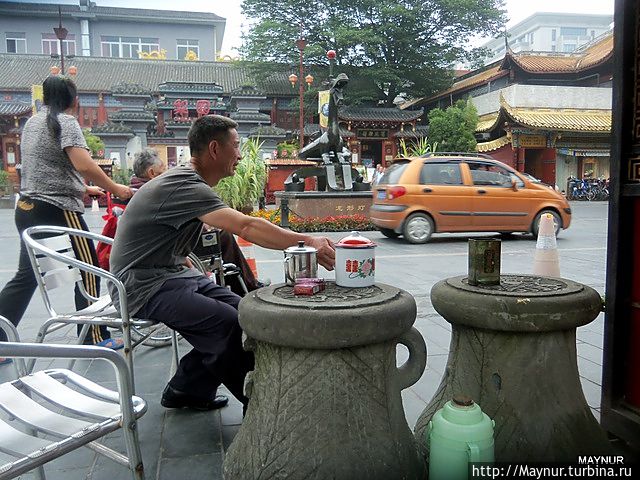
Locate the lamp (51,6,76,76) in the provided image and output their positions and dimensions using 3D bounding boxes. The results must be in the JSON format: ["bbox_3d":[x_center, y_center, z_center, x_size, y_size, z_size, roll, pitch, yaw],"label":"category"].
[{"bbox_3d":[-9.075,-4.480,18.465,1.000,7.500,0.500,-1,5,0],"label":"lamp"}]

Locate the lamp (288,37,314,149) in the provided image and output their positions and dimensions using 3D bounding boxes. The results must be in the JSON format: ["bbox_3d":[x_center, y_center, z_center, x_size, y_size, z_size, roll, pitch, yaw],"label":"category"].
[{"bbox_3d":[-0.695,-4.575,20.164,1.000,7.200,0.500,-1,5,0],"label":"lamp"}]

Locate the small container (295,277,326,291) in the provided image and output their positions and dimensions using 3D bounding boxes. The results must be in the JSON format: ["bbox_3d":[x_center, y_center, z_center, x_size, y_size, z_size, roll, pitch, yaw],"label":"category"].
[{"bbox_3d":[-0.026,0.123,1.416,0.085,0.023,0.056,-1,5,-6],"label":"small container"}]

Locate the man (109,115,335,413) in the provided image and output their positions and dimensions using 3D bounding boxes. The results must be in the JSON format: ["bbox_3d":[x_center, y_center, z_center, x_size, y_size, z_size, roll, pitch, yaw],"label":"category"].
[{"bbox_3d":[-0.397,0.101,2.038,0.980,1.230,0.620,0,5,8],"label":"man"}]

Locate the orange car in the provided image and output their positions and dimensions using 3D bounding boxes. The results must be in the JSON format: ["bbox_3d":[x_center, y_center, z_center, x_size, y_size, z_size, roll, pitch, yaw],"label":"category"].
[{"bbox_3d":[2.805,-0.763,9.536,3.500,1.500,1.500,-1,5,-8],"label":"orange car"}]

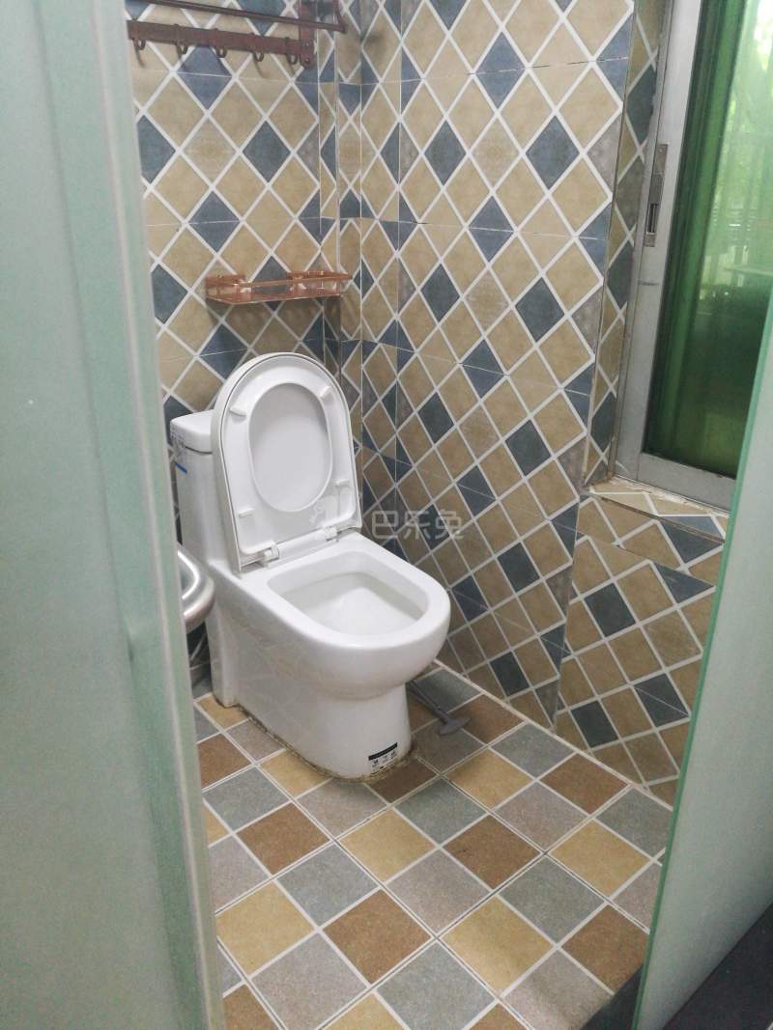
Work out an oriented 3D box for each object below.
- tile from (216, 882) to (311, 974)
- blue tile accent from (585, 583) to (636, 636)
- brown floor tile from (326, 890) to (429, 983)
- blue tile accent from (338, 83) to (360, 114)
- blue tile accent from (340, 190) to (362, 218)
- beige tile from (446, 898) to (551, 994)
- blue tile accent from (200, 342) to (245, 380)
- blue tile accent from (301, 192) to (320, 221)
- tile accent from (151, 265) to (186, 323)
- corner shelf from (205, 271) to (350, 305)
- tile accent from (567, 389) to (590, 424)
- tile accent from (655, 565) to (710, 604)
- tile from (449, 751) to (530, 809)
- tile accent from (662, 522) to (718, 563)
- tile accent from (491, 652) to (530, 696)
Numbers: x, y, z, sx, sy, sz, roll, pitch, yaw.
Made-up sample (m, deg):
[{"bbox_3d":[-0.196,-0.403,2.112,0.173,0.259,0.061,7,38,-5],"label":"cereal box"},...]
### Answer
[{"bbox_3d":[-0.227,0.751,1.463,0.141,0.010,0.141,-18,30,-37],"label":"tile"},{"bbox_3d":[0.481,0.205,1.726,0.010,0.130,0.130,-18,29,-37],"label":"blue tile accent"},{"bbox_3d":[-0.016,0.752,1.439,0.139,0.010,0.138,-18,29,-37],"label":"brown floor tile"},{"bbox_3d":[-0.089,-0.977,1.887,0.062,0.063,0.010,-18,29,-36],"label":"blue tile accent"},{"bbox_3d":[-0.090,-0.769,1.990,0.063,0.062,0.010,-18,29,-37],"label":"blue tile accent"},{"bbox_3d":[0.197,0.767,1.433,0.141,0.010,0.141,-18,30,-37],"label":"beige tile"},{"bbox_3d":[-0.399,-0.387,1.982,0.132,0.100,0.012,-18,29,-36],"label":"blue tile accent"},{"bbox_3d":[-0.190,-0.773,2.004,0.066,0.066,0.010,-18,30,-37],"label":"blue tile accent"},{"bbox_3d":[-0.516,-0.504,1.841,0.132,0.132,0.010,-18,29,-37],"label":"tile accent"},{"bbox_3d":[-0.258,-0.555,1.949,0.324,0.051,0.147,-18,29,-37],"label":"corner shelf"},{"bbox_3d":[0.391,-0.217,1.647,0.010,0.073,0.069,-18,29,-36],"label":"tile accent"},{"bbox_3d":[0.579,0.145,1.575,0.010,0.063,0.133,-18,29,-37],"label":"tile accent"},{"bbox_3d":[0.231,0.599,1.815,0.141,0.010,0.141,-18,30,-37],"label":"tile"},{"bbox_3d":[0.575,0.061,1.526,0.010,0.066,0.131,-18,29,-36],"label":"tile accent"},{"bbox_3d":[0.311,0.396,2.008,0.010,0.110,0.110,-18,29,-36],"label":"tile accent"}]

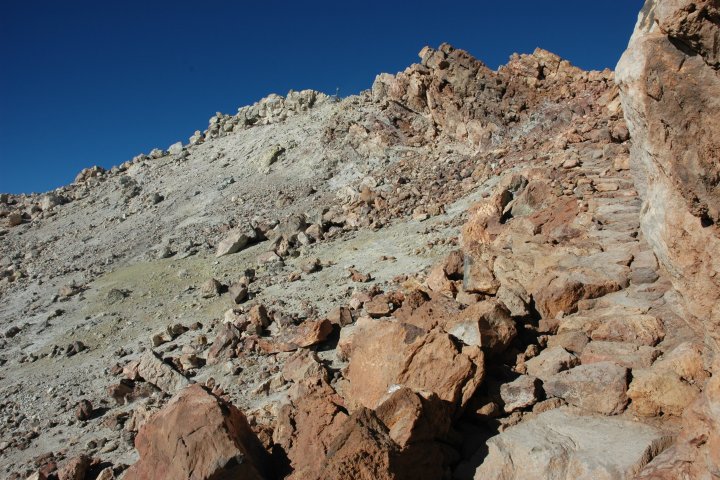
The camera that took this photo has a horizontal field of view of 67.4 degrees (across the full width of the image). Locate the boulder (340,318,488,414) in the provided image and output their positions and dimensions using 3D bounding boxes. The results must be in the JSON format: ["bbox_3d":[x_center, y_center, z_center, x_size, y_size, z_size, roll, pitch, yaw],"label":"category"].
[{"bbox_3d":[0.335,0.790,3.300,0.830,0.580,0.650,0,-7,0],"label":"boulder"}]

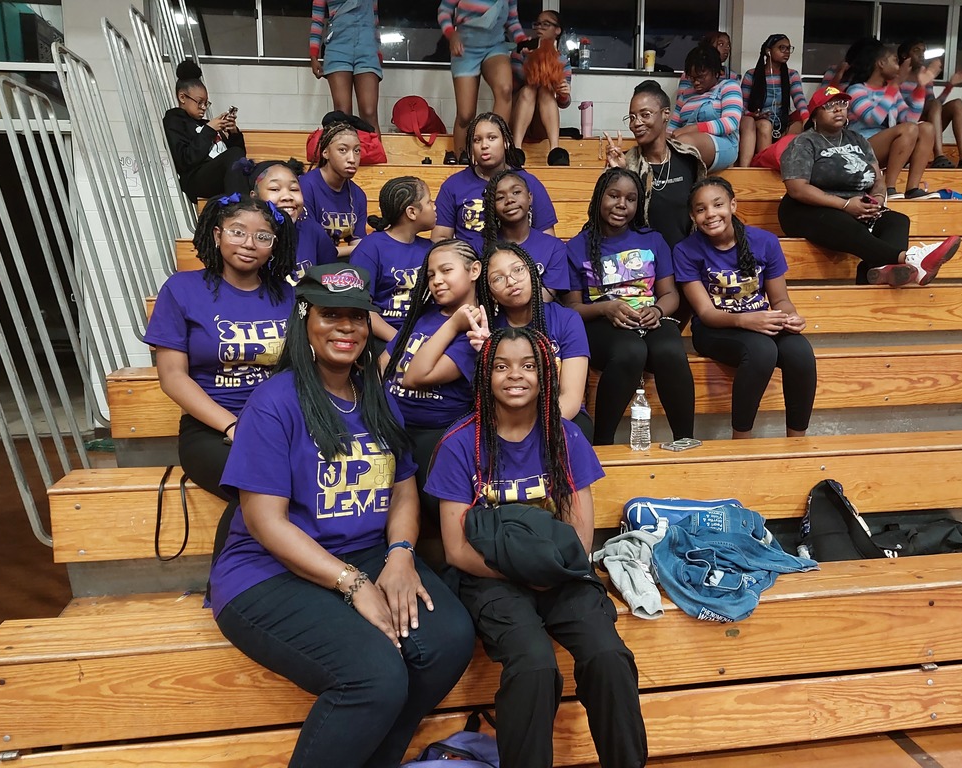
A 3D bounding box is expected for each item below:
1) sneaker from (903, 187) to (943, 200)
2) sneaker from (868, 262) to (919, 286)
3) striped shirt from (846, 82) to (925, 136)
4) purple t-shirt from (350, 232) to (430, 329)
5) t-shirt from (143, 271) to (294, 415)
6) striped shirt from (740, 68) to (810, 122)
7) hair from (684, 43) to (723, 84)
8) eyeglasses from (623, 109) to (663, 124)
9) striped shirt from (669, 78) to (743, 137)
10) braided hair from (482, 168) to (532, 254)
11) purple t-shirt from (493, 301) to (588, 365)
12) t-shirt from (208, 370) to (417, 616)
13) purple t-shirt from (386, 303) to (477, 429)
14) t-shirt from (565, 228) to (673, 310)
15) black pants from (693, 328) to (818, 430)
[{"bbox_3d":[2.592,-1.119,4.690,0.250,0.090,0.092,-2,7,-8],"label":"sneaker"},{"bbox_3d":[1.855,-0.496,3.600,0.265,0.100,0.115,0,18,-12],"label":"sneaker"},{"bbox_3d":[2.745,-1.856,5.420,0.400,0.410,0.380,-8,11,-37],"label":"striped shirt"},{"bbox_3d":[-0.290,-0.369,2.990,0.400,0.420,0.250,-5,10,-24],"label":"purple t-shirt"},{"bbox_3d":[-0.698,-0.115,2.270,0.470,0.450,0.280,-2,8,-26],"label":"t-shirt"},{"bbox_3d":[2.050,-2.009,5.580,0.470,0.420,0.280,0,7,10],"label":"striped shirt"},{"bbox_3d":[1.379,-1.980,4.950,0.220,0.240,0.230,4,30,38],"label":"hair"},{"bbox_3d":[0.672,-1.085,3.240,0.140,0.048,0.140,-3,9,41],"label":"eyeglasses"},{"bbox_3d":[1.505,-1.839,5.330,0.420,0.420,0.320,8,12,43],"label":"striped shirt"},{"bbox_3d":[0.096,-0.638,2.990,0.200,0.360,0.220,-1,9,-3],"label":"braided hair"},{"bbox_3d":[0.124,-0.045,2.500,0.400,0.440,0.250,-1,9,-5],"label":"purple t-shirt"},{"bbox_3d":[-0.388,0.255,1.860,0.450,0.530,0.310,1,16,-27],"label":"t-shirt"},{"bbox_3d":[-0.154,-0.054,2.480,0.320,0.400,0.240,9,9,13],"label":"purple t-shirt"},{"bbox_3d":[0.515,-0.422,2.970,0.400,0.350,0.250,-1,8,-4],"label":"t-shirt"},{"bbox_3d":[0.985,-0.045,2.920,0.310,0.430,0.460,-2,7,-12],"label":"black pants"}]

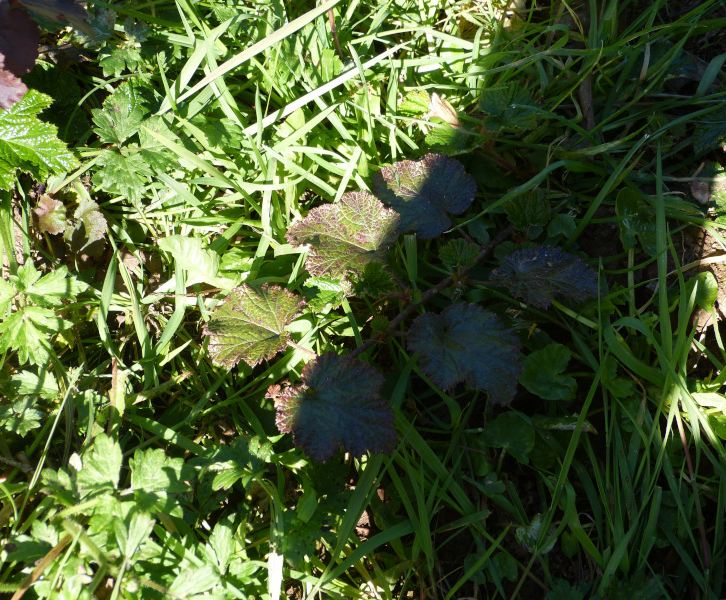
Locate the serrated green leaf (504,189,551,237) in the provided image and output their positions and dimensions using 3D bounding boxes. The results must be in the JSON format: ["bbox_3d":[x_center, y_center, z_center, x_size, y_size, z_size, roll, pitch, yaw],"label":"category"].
[{"bbox_3d":[0.113,-0.060,0.997,0.032,0.012,0.036,2,65,1],"label":"serrated green leaf"}]

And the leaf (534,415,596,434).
[{"bbox_3d":[0.116,0.072,0.839,0.035,0.007,0.014,7,53,5],"label":"leaf"}]

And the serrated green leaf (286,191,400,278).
[{"bbox_3d":[-0.014,-0.045,0.991,0.080,0.016,0.075,29,69,12],"label":"serrated green leaf"}]

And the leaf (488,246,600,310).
[{"bbox_3d":[0.107,-0.014,0.865,0.063,0.008,0.045,7,45,3],"label":"leaf"}]

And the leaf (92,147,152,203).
[{"bbox_3d":[-0.154,-0.080,0.926,0.034,0.007,0.039,-12,64,-6],"label":"leaf"}]

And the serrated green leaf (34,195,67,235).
[{"bbox_3d":[-0.219,-0.060,1.021,0.032,0.009,0.027,39,71,16],"label":"serrated green leaf"}]

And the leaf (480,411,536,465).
[{"bbox_3d":[0.095,0.090,0.948,0.038,0.010,0.039,37,71,17],"label":"leaf"}]

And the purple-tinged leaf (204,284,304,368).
[{"bbox_3d":[-0.071,0.017,0.940,0.062,0.014,0.061,5,65,2],"label":"purple-tinged leaf"}]

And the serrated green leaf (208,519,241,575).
[{"bbox_3d":[-0.075,0.134,0.791,0.017,0.004,0.030,-1,63,-1],"label":"serrated green leaf"}]

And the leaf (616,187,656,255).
[{"bbox_3d":[0.170,-0.050,0.909,0.023,0.005,0.045,-5,66,-2],"label":"leaf"}]

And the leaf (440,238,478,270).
[{"bbox_3d":[0.058,-0.028,0.878,0.024,0.006,0.021,1,70,0],"label":"leaf"}]

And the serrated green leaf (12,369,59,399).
[{"bbox_3d":[-0.192,0.049,0.852,0.027,0.005,0.021,-6,57,-4],"label":"serrated green leaf"}]

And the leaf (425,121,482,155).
[{"bbox_3d":[0.067,-0.119,1.069,0.043,0.010,0.029,3,67,2],"label":"leaf"}]

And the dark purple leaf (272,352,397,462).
[{"bbox_3d":[-0.014,0.060,0.810,0.063,0.011,0.060,30,75,9],"label":"dark purple leaf"}]

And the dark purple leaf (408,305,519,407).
[{"bbox_3d":[0.067,0.032,0.930,0.079,0.016,0.064,29,68,13],"label":"dark purple leaf"}]

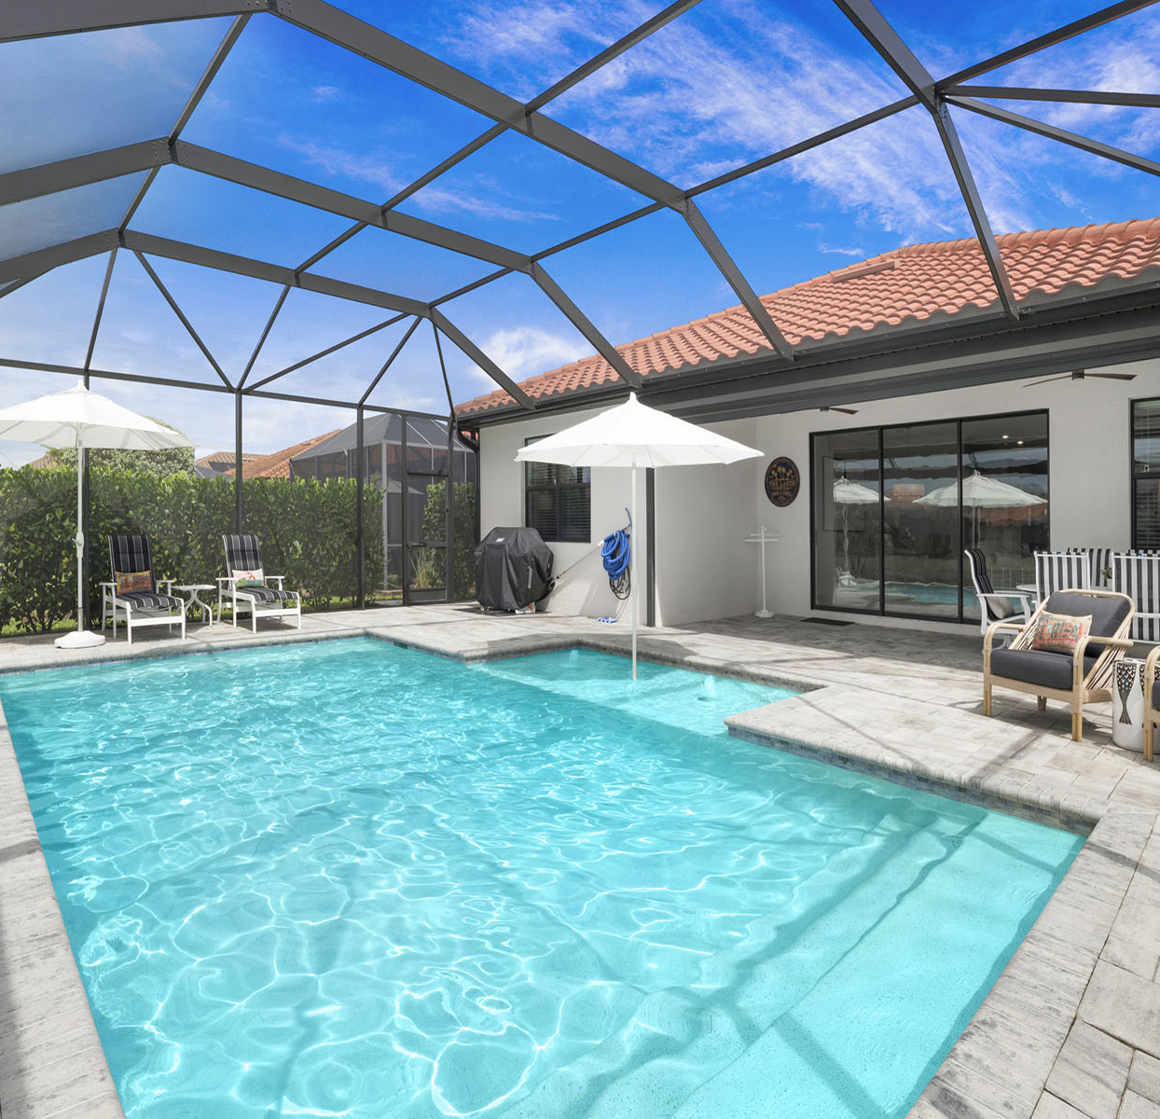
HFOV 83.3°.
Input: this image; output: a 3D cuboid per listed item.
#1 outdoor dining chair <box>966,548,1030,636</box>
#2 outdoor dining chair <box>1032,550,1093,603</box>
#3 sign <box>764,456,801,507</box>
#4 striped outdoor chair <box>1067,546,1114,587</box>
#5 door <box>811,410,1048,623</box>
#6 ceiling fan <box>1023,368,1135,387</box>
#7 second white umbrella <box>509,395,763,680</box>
[{"bbox_3d":[4.919,0.479,7.672,0.585,1.193,0.626,-2,3,-44],"label":"outdoor dining chair"},{"bbox_3d":[5.016,0.515,6.763,0.626,1.193,0.585,-2,3,-44],"label":"outdoor dining chair"},{"bbox_3d":[3.348,-1.299,10.853,0.040,0.849,0.669,-2,3,-44],"label":"sign"},{"bbox_3d":[5.775,0.490,7.465,0.626,1.193,0.585,-2,3,-44],"label":"striped outdoor chair"},{"bbox_3d":[4.822,-0.548,9.374,0.120,2.825,3.175,-2,3,-44],"label":"door"},{"bbox_3d":[5.309,-2.025,6.951,1.292,0.272,1.292,-2,3,-44],"label":"ceiling fan"},{"bbox_3d":[0.586,-0.223,6.745,2.475,3.006,2.475,0,2,0],"label":"second white umbrella"}]

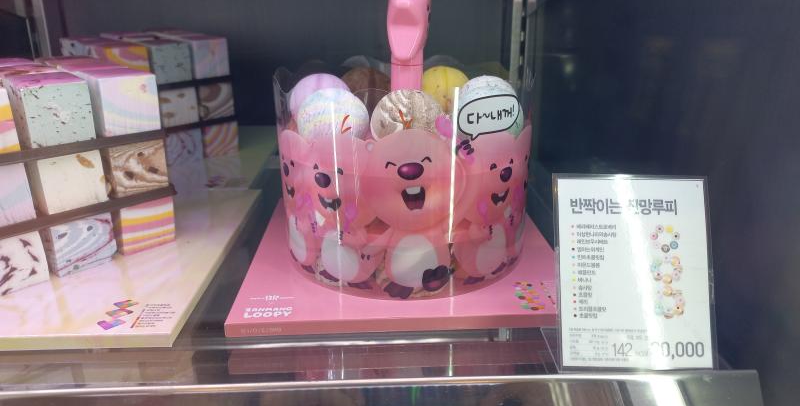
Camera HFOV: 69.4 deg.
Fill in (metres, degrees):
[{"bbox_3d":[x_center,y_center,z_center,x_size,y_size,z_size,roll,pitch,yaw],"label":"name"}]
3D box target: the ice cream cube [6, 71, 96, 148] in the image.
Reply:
[{"bbox_3d":[-0.245,-0.065,0.405,0.040,0.040,0.040,18,27,40],"label":"ice cream cube"}]

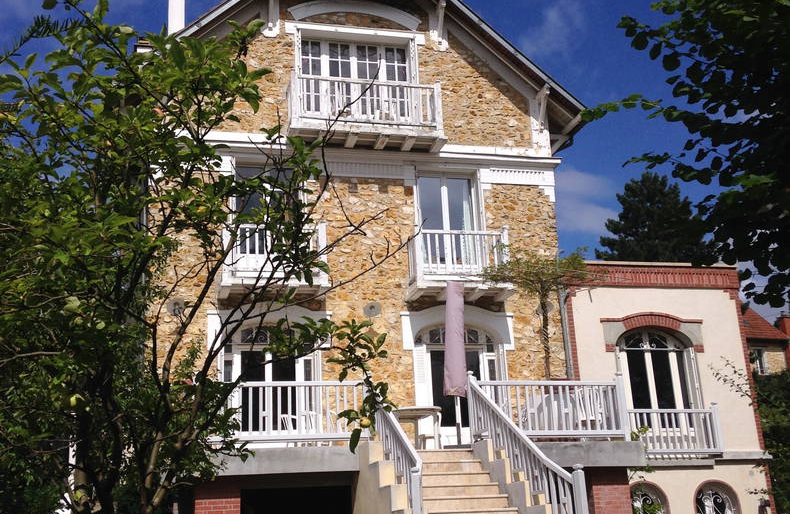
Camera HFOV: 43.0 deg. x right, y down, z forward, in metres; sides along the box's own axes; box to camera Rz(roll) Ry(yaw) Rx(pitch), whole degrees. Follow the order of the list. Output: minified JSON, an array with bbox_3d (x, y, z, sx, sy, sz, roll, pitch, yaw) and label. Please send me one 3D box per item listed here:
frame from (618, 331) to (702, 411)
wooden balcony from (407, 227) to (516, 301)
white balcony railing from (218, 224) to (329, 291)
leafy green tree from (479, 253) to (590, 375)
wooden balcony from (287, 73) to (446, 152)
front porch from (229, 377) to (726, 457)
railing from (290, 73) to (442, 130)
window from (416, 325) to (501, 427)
[{"bbox_3d":[4.834,2.232,18.599,1.576,1.848,0.220,2,-19,-14],"label":"frame"},{"bbox_3d":[1.131,0.115,17.875,1.757,1.176,0.710,2,-19,-14],"label":"wooden balcony"},{"bbox_3d":[-2.047,0.026,17.054,1.821,1.121,0.659,2,-19,-14],"label":"white balcony railing"},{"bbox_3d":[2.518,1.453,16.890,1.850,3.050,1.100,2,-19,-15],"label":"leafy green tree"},{"bbox_3d":[-0.548,-2.622,18.403,2.826,1.145,0.710,2,-19,-14],"label":"wooden balcony"},{"bbox_3d":[1.553,2.684,15.455,8.570,1.260,2.480,2,-19,-15],"label":"front porch"},{"bbox_3d":[-0.547,-2.593,17.763,2.720,1.020,0.550,2,-19,-15],"label":"railing"},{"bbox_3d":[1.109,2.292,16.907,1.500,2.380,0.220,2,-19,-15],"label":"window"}]

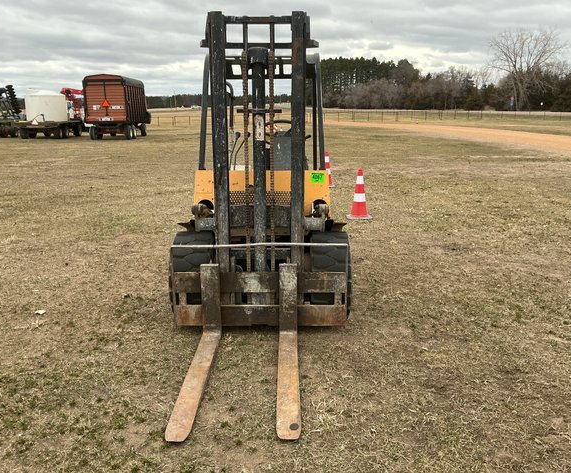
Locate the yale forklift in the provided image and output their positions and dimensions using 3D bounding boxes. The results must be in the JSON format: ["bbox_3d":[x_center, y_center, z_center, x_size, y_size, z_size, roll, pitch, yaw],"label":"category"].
[{"bbox_3d":[-0.185,-0.512,4.092,1.400,2.190,3.850,0,14,0],"label":"yale forklift"}]

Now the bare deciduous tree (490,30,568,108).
[{"bbox_3d":[53.600,-36.399,112.475,15.800,17.000,15.500,0,14,0],"label":"bare deciduous tree"}]

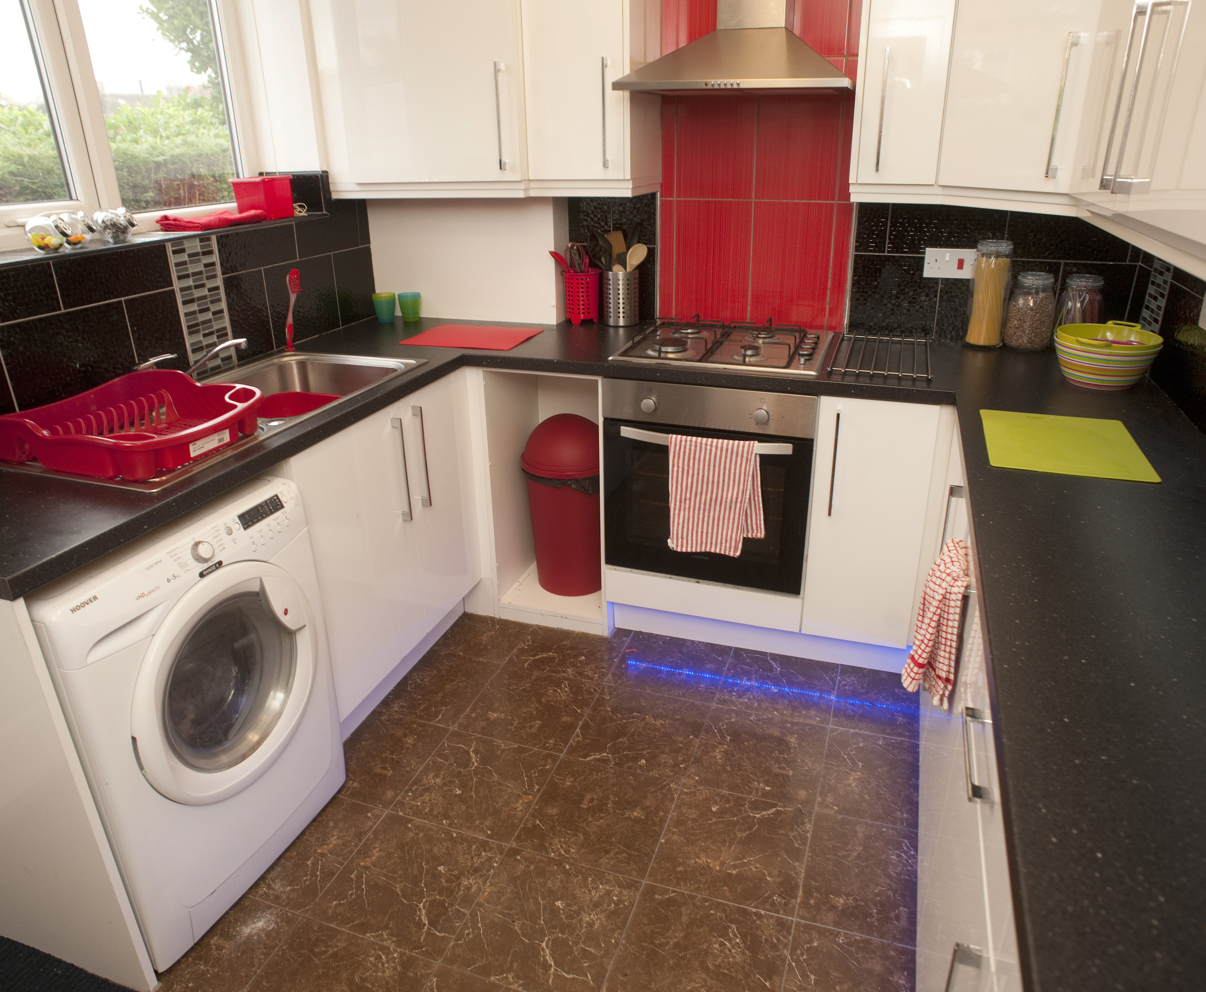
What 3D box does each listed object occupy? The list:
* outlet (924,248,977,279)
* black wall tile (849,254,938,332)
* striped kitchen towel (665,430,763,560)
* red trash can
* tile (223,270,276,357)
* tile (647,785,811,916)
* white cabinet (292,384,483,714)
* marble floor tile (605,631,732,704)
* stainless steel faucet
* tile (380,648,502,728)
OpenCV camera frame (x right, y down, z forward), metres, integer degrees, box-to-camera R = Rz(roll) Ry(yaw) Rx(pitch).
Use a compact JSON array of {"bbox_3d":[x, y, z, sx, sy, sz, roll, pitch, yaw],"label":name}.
[{"bbox_3d":[1.059,-0.708,2.519,0.146,0.086,0.010,7,24,18],"label":"outlet"},{"bbox_3d":[0.914,-0.625,2.588,0.265,0.255,0.010,7,25,18],"label":"black wall tile"},{"bbox_3d":[0.318,0.001,2.322,0.272,0.348,0.055,7,24,18],"label":"striped kitchen towel"},{"bbox_3d":[-0.101,0.018,2.781,0.322,0.600,0.322,-1,24,0],"label":"red trash can"},{"bbox_3d":[-1.039,-0.529,2.433,0.010,0.246,0.167,7,25,18],"label":"tile"},{"bbox_3d":[0.302,0.803,1.906,0.325,0.010,0.325,7,24,18],"label":"tile"},{"bbox_3d":[-0.816,0.060,2.409,0.570,0.735,0.810,7,24,18],"label":"white cabinet"},{"bbox_3d":[0.208,0.520,2.534,0.322,0.010,0.315,7,25,18],"label":"marble floor tile"},{"bbox_3d":[-1.033,-0.323,2.117,0.260,0.145,0.070,-12,26,-23],"label":"stainless steel faucet"},{"bbox_3d":[-0.501,0.575,2.488,0.285,0.010,0.330,7,25,18],"label":"tile"}]

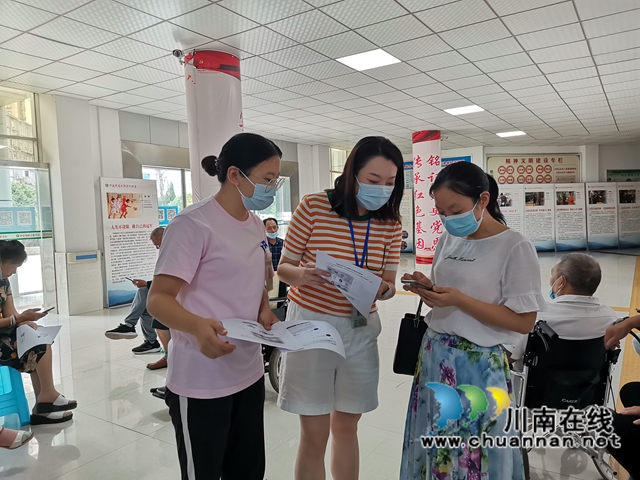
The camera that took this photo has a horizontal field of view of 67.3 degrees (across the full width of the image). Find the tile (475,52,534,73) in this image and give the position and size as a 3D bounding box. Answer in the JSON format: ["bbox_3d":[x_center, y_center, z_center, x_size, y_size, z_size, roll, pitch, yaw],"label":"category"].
[{"bbox_3d":[2.222,-2.129,5.789,0.600,0.020,0.600,0,4,34],"label":"tile"}]

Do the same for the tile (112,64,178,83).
[{"bbox_3d":[-2.103,-1.999,5.796,0.600,0.020,0.600,0,4,34],"label":"tile"}]

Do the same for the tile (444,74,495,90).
[{"bbox_3d":[2.051,-2.175,6.619,0.600,0.020,0.600,1,4,34],"label":"tile"}]

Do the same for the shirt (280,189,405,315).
[{"bbox_3d":[0.077,0.045,1.730,0.420,0.440,0.250,-3,6,-17],"label":"shirt"}]

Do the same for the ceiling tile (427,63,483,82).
[{"bbox_3d":[1.722,-2.135,6.121,0.600,0.020,0.600,0,4,34],"label":"ceiling tile"}]

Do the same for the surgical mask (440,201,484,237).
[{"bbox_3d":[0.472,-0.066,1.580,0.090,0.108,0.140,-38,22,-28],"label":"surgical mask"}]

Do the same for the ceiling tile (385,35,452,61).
[{"bbox_3d":[1.057,-2.057,5.126,0.600,0.020,0.600,0,4,34],"label":"ceiling tile"}]

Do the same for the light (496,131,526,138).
[{"bbox_3d":[4.553,-2.504,11.398,0.600,0.040,0.600,0,4,34],"label":"light"}]

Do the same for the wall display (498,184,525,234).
[{"bbox_3d":[5.364,-0.572,13.699,0.950,1.980,0.050,-2,3,-8],"label":"wall display"}]

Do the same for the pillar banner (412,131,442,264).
[{"bbox_3d":[2.391,-0.918,10.598,0.630,2.851,0.600,-1,3,18],"label":"pillar banner"}]

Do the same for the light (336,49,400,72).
[{"bbox_3d":[0.558,-2.079,5.458,0.600,0.060,0.600,0,4,34],"label":"light"}]

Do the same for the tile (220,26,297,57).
[{"bbox_3d":[-0.611,-1.990,4.797,0.600,0.020,0.600,1,4,34],"label":"tile"}]

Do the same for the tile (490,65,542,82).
[{"bbox_3d":[2.559,-2.173,6.281,0.600,0.020,0.600,0,4,34],"label":"tile"}]

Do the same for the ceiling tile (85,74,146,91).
[{"bbox_3d":[-2.606,-2.007,6.130,0.600,0.020,0.600,1,4,34],"label":"ceiling tile"}]

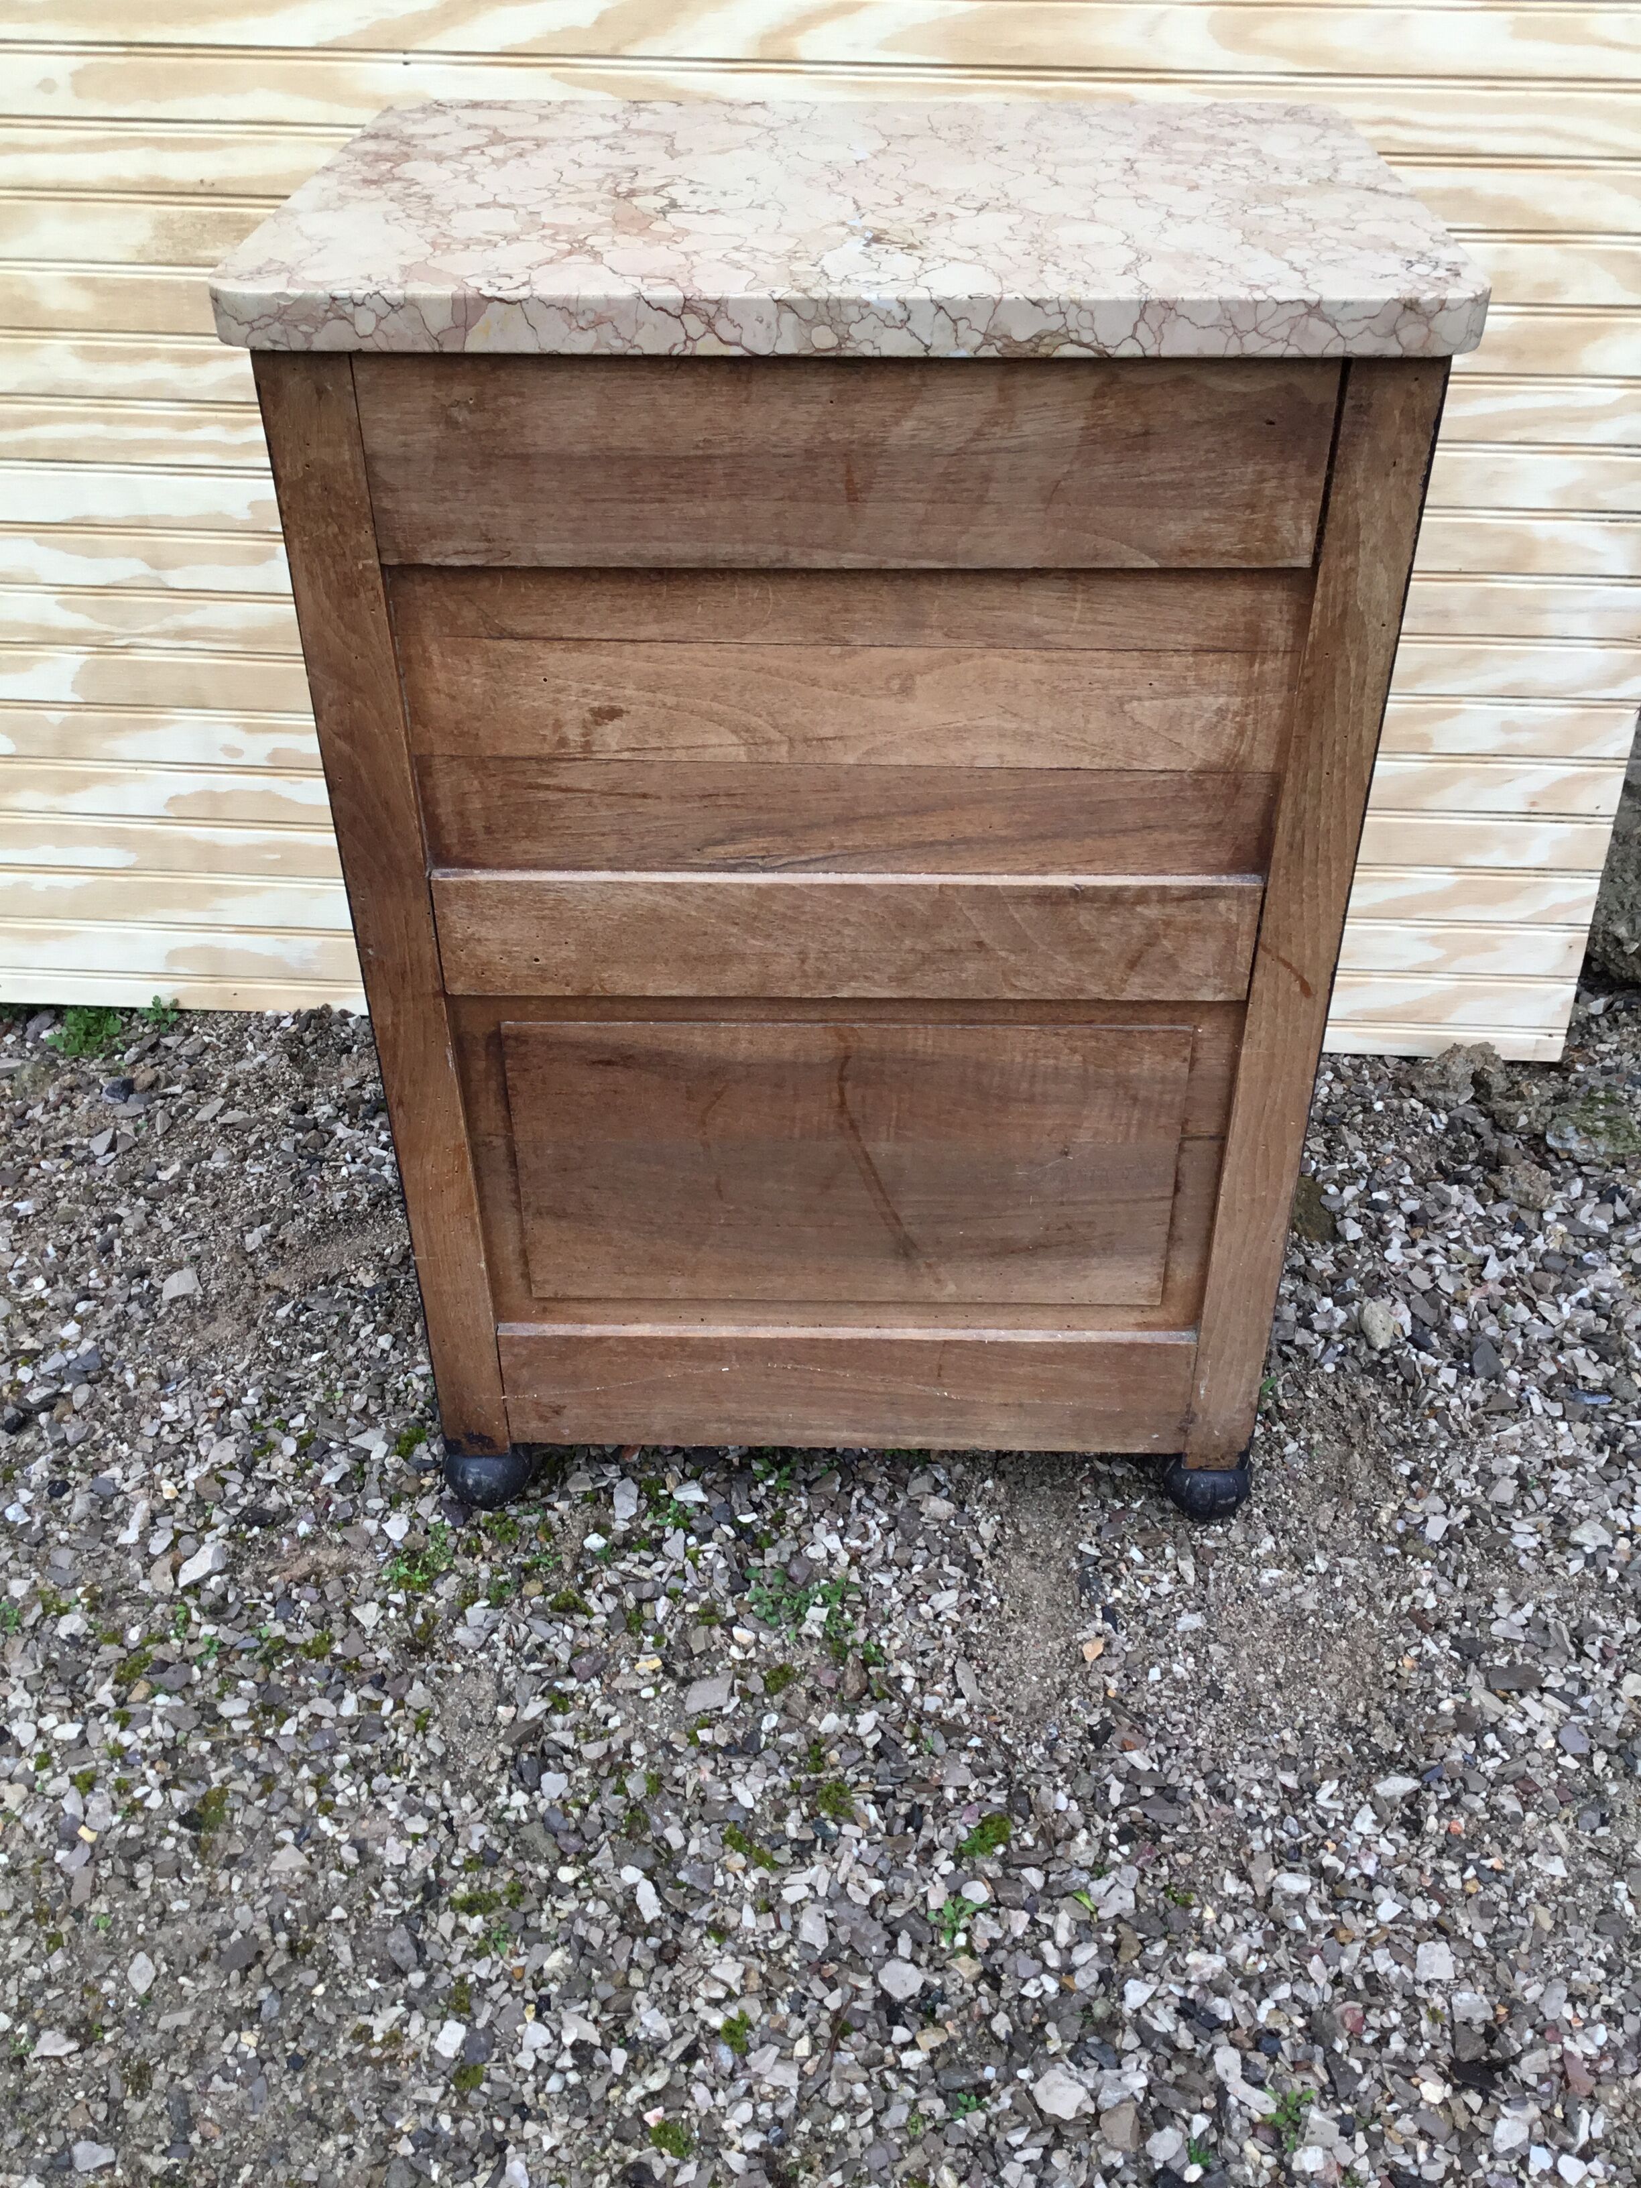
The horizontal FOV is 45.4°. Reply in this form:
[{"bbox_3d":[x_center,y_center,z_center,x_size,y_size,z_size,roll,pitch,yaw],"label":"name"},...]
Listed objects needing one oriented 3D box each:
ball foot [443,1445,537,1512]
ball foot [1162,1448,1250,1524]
[{"bbox_3d":[-0.221,0.249,1.303,0.057,0.047,0.057,1,37,1],"label":"ball foot"},{"bbox_3d":[0.255,0.255,1.291,0.057,0.047,0.057,1,37,1],"label":"ball foot"}]

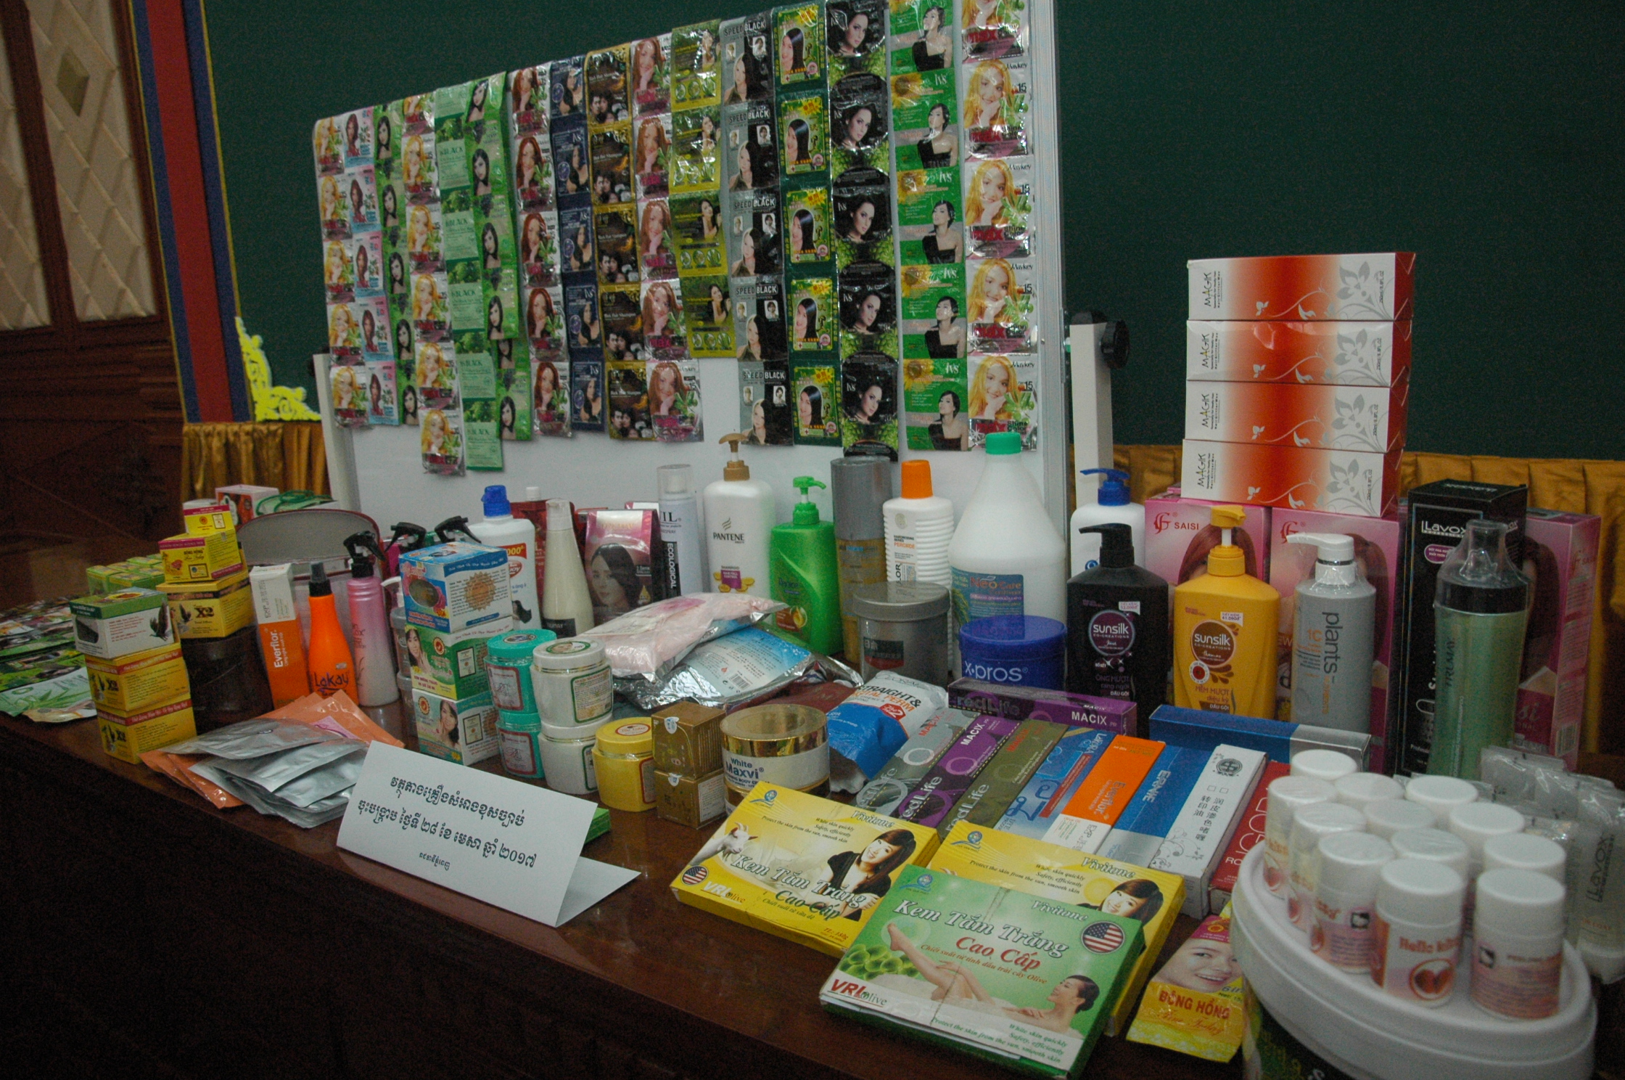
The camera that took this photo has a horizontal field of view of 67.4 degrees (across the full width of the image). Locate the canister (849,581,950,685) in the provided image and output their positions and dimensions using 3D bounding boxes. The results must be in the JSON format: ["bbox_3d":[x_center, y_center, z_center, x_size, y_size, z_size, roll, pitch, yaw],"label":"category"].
[{"bbox_3d":[0.115,0.129,1.550,0.124,0.128,0.124,-1,11,4],"label":"canister"}]

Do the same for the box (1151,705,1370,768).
[{"bbox_3d":[0.399,0.188,1.095,0.181,0.042,0.039,5,15,32],"label":"box"}]

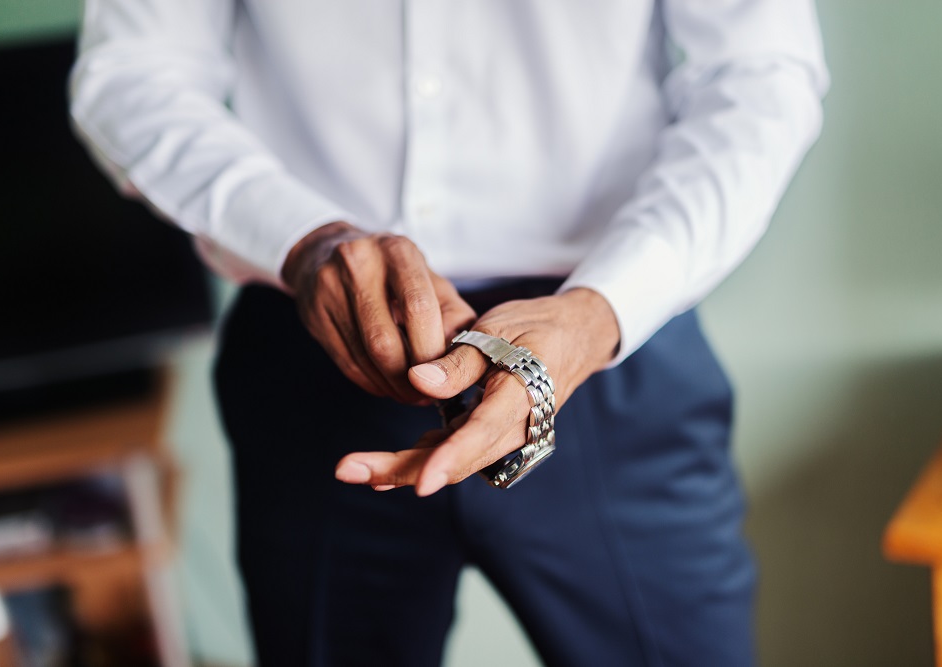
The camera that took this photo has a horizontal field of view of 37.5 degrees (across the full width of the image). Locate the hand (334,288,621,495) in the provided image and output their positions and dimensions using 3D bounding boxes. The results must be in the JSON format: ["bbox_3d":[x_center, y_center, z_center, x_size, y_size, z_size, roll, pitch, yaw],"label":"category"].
[{"bbox_3d":[0.004,0.036,0.890,0.175,0.095,0.060,-35,65,-26],"label":"hand"}]

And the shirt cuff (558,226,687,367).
[{"bbox_3d":[0.104,-0.025,0.950,0.073,0.076,0.068,6,32,36],"label":"shirt cuff"}]

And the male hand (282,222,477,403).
[{"bbox_3d":[-0.059,-0.012,0.890,0.088,0.075,0.120,-40,56,-12],"label":"male hand"}]

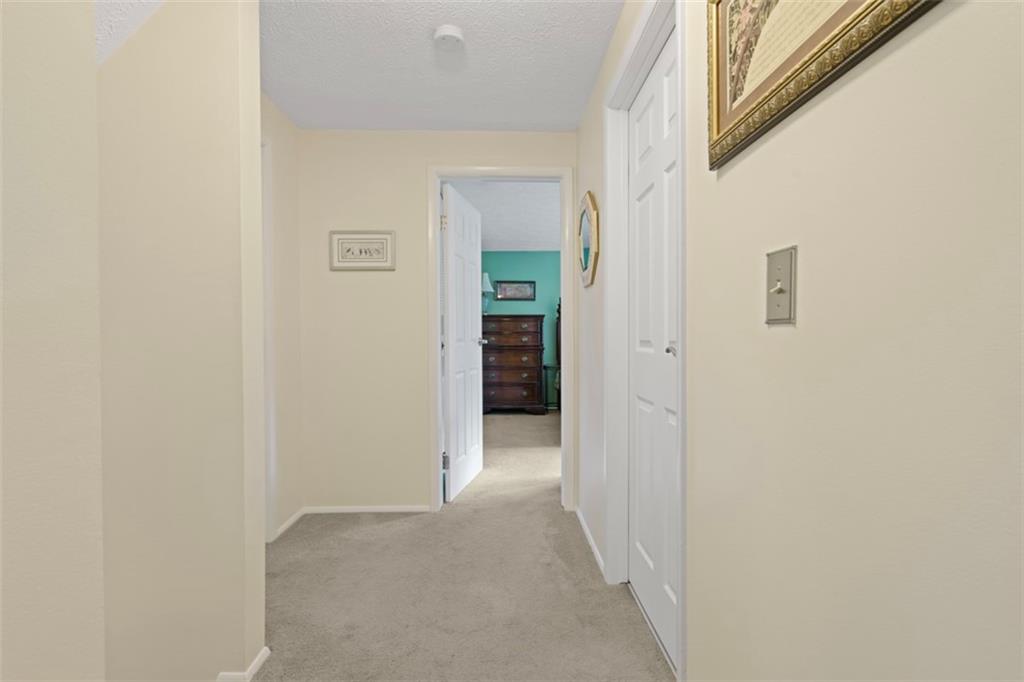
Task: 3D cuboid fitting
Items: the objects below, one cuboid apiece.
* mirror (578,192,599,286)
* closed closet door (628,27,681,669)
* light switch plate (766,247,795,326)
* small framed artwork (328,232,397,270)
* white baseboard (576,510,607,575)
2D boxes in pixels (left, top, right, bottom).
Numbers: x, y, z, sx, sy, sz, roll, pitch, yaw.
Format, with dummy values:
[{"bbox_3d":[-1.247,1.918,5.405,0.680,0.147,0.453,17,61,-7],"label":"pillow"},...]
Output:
[{"bbox_3d":[0.399,-0.535,2.394,0.033,0.495,0.460,0,0,-1],"label":"mirror"},{"bbox_3d":[0.532,0.022,1.593,0.036,2.030,0.765,0,0,-1],"label":"closed closet door"},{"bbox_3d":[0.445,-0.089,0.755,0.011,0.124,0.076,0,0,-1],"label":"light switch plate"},{"bbox_3d":[-0.912,-0.550,2.784,0.410,0.246,0.020,0,0,-1],"label":"small framed artwork"},{"bbox_3d":[0.410,1.030,2.429,0.012,0.047,0.765,0,0,-1],"label":"white baseboard"}]

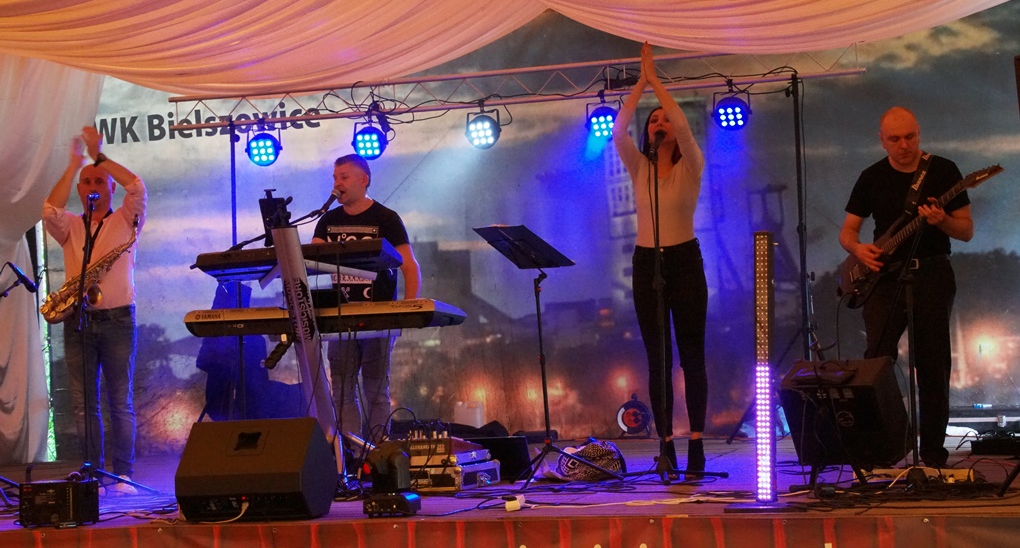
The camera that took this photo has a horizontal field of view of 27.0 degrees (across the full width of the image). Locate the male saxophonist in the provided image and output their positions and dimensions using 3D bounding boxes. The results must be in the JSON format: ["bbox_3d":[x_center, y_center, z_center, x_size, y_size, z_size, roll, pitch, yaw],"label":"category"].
[{"bbox_3d":[-2.224,0.196,11.400,0.550,1.970,0.500,-2,-2,2],"label":"male saxophonist"}]

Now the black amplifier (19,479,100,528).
[{"bbox_3d":[-1.961,0.999,9.250,0.290,0.200,0.180,-3,-2,19],"label":"black amplifier"}]

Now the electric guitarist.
[{"bbox_3d":[1.936,0.073,10.400,0.660,1.780,0.520,-3,-2,10],"label":"electric guitarist"}]

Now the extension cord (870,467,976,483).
[{"bbox_3d":[1.828,0.915,9.600,0.530,0.060,0.070,-3,-2,22],"label":"extension cord"}]

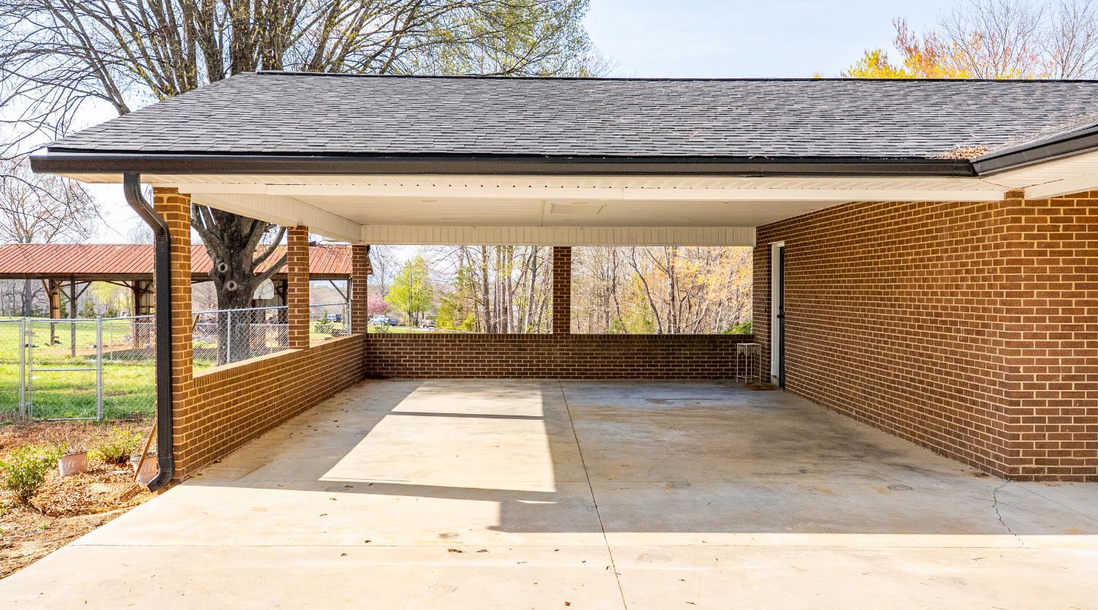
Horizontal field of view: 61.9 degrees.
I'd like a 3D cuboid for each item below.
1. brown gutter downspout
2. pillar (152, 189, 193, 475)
[{"bbox_3d":[-3.074,0.268,6.948,0.190,2.448,0.695,0,1,-1],"label":"brown gutter downspout"},{"bbox_3d":[-3.059,0.235,7.448,0.194,2.345,0.295,0,1,-1],"label":"pillar"}]

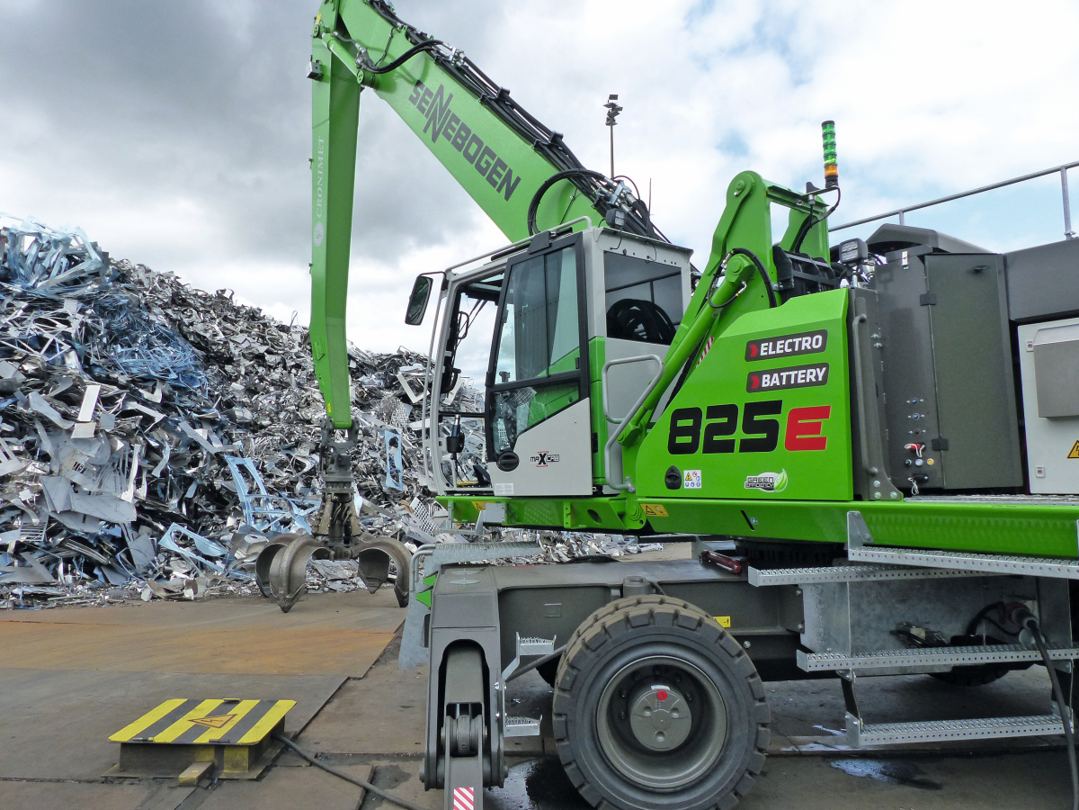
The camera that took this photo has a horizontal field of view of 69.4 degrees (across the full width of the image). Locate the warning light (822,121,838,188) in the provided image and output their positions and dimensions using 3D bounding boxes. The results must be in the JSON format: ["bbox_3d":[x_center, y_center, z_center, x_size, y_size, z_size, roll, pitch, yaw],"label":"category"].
[{"bbox_3d":[1.822,-1.565,4.860,0.072,0.410,0.072,2,-5,-40],"label":"warning light"}]

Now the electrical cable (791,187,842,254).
[{"bbox_3d":[1.765,-1.170,4.950,0.150,0.410,0.270,2,-5,-40],"label":"electrical cable"}]

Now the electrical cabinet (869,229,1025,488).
[{"bbox_3d":[1.820,-0.150,3.570,0.530,1.060,0.400,-3,-4,12],"label":"electrical cabinet"}]

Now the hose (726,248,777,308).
[{"bbox_3d":[1.277,-0.767,4.700,0.100,0.370,0.310,2,-5,-40],"label":"hose"}]

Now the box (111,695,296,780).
[{"bbox_3d":[-1.970,1.975,4.670,0.830,0.200,0.810,0,-5,-2],"label":"box"}]

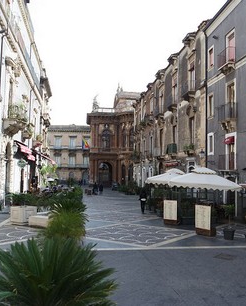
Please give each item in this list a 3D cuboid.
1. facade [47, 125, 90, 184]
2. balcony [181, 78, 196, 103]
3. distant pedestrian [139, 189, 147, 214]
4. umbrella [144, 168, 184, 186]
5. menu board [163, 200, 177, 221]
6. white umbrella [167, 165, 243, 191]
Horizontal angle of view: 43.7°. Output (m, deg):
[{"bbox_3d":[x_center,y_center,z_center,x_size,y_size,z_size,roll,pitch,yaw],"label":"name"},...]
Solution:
[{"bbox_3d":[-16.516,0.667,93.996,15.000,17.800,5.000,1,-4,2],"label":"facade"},{"bbox_3d":[5.592,-5.176,26.034,0.700,1.450,1.600,1,-4,-9],"label":"balcony"},{"bbox_3d":[1.353,3.218,20.599,0.520,1.740,0.340,1,-4,-5],"label":"distant pedestrian"},{"bbox_3d":[3.061,2.422,18.231,3.100,2.960,3.100,0,-4,8],"label":"umbrella"},{"bbox_3d":[2.598,3.108,16.162,0.760,1.240,0.400,-1,-4,27],"label":"menu board"},{"bbox_3d":[3.904,2.169,15.033,3.100,2.962,3.100,0,-4,8],"label":"white umbrella"}]

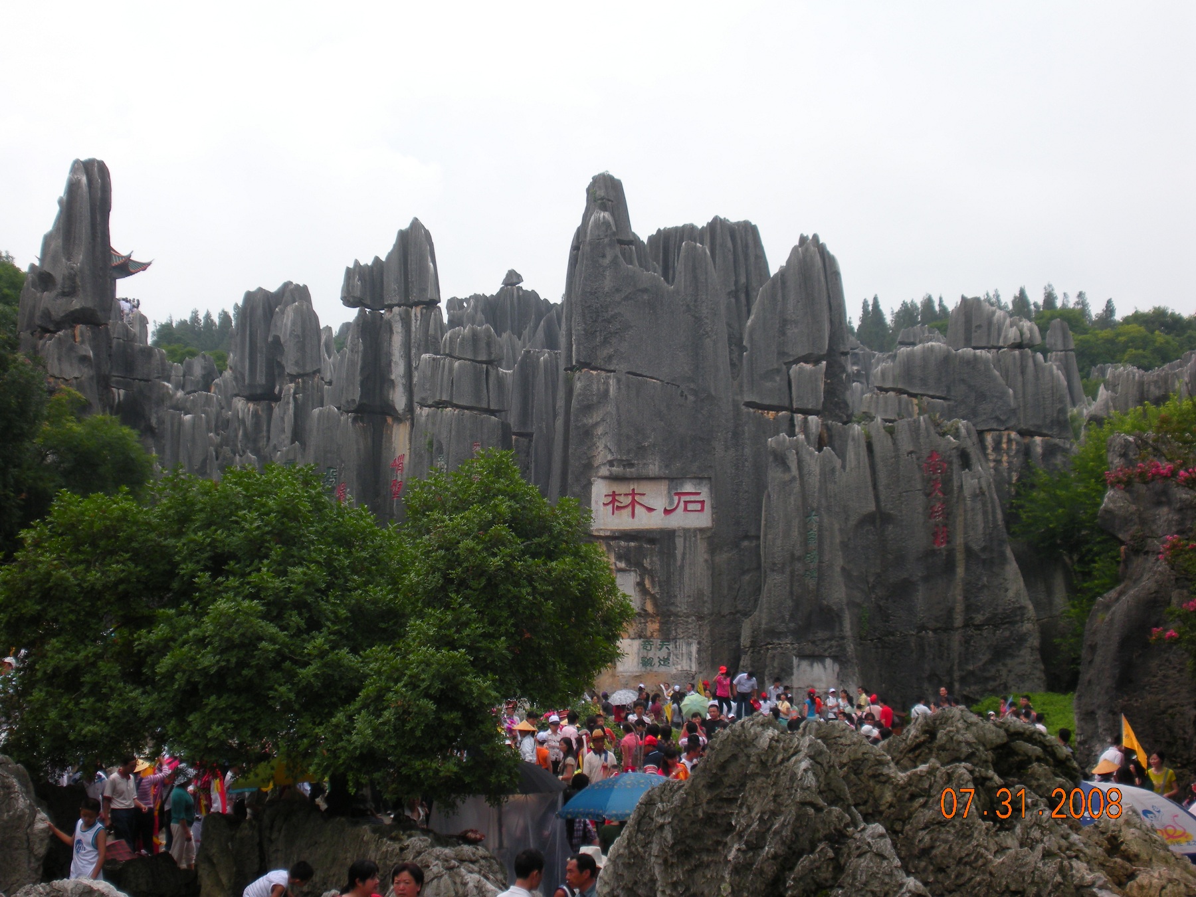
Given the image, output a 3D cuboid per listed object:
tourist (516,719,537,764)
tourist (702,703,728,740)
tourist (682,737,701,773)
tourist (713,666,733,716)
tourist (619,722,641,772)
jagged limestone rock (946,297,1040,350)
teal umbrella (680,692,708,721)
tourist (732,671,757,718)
[{"bbox_3d":[-1.151,5.282,29.405,0.420,1.660,0.480,1,-7,-12],"label":"tourist"},{"bbox_3d":[2.243,5.752,34.403,0.500,1.700,0.320,-1,-7,9],"label":"tourist"},{"bbox_3d":[1.378,5.076,26.405,0.330,1.660,0.480,1,-7,-9],"label":"tourist"},{"bbox_3d":[3.345,6.653,48.000,0.500,1.660,0.360,2,-6,-14],"label":"tourist"},{"bbox_3d":[0.539,5.450,30.409,0.460,1.600,0.300,3,-7,-24],"label":"tourist"},{"bbox_3d":[14.283,-4.530,65.000,3.400,1.950,2.500,0,-6,0],"label":"jagged limestone rock"},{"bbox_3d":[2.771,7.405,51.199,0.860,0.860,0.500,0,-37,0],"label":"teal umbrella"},{"bbox_3d":[3.891,6.658,47.500,0.620,1.600,0.420,1,-6,-12],"label":"tourist"}]

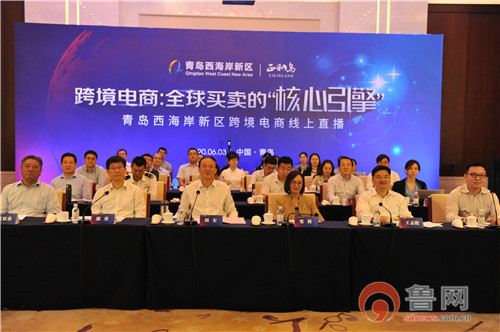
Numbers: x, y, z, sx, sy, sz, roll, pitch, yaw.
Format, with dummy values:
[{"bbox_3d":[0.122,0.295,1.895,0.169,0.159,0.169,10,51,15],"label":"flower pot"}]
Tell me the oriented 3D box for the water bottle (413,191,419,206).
[{"bbox_3d":[1.997,0.395,7.490,0.063,0.172,0.063,1,3,-3],"label":"water bottle"}]

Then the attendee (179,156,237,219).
[{"bbox_3d":[-0.424,0.591,6.085,0.570,1.335,0.760,1,3,-1],"label":"attendee"}]

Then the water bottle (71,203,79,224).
[{"bbox_3d":[-1.550,0.435,5.550,0.064,0.172,0.064,1,3,-3],"label":"water bottle"}]

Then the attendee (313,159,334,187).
[{"bbox_3d":[1.175,0.509,9.650,0.460,1.200,0.700,1,3,-3],"label":"attendee"}]

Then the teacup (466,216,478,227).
[{"bbox_3d":[2.062,0.500,5.790,0.095,0.105,0.090,1,3,-3],"label":"teacup"}]

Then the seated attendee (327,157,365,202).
[{"bbox_3d":[1.234,0.544,7.827,0.520,1.297,0.760,1,3,-1],"label":"seated attendee"}]

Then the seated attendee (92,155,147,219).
[{"bbox_3d":[-1.257,0.589,5.990,0.550,1.330,0.720,1,3,-3],"label":"seated attendee"}]

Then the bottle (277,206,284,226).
[{"bbox_3d":[0.278,0.444,5.612,0.062,0.178,0.062,1,3,-1],"label":"bottle"}]

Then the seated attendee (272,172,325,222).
[{"bbox_3d":[0.485,0.664,6.192,0.530,1.198,0.760,1,3,-1],"label":"seated attendee"}]

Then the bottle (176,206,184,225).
[{"bbox_3d":[-0.624,0.450,5.620,0.062,0.168,0.062,1,3,-3],"label":"bottle"}]

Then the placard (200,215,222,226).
[{"bbox_3d":[-0.338,0.482,5.539,0.200,0.093,0.080,1,3,-1],"label":"placard"}]

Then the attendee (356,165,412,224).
[{"bbox_3d":[1.300,0.635,6.080,0.550,1.278,0.780,1,3,-1],"label":"attendee"}]

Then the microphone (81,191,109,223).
[{"bbox_3d":[-1.408,0.372,5.680,0.200,0.290,0.280,2,3,27],"label":"microphone"}]

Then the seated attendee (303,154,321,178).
[{"bbox_3d":[1.087,0.425,10.600,0.460,1.262,0.750,1,3,-1],"label":"seated attendee"}]

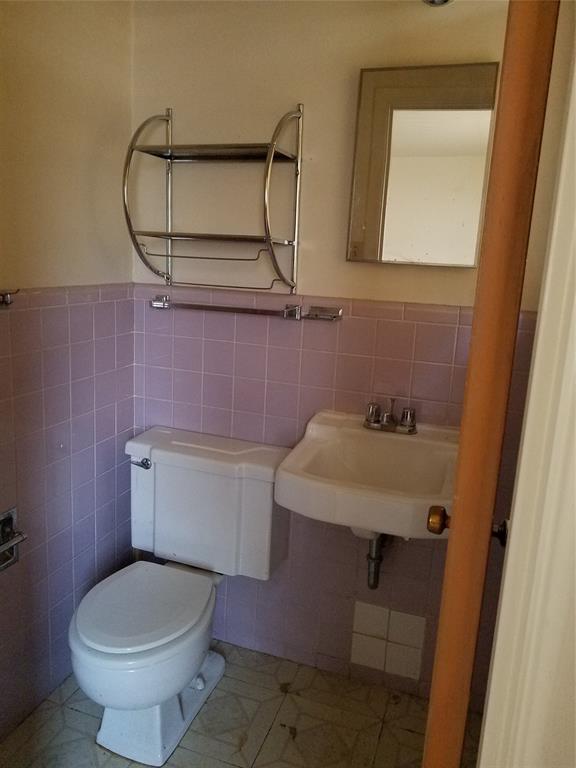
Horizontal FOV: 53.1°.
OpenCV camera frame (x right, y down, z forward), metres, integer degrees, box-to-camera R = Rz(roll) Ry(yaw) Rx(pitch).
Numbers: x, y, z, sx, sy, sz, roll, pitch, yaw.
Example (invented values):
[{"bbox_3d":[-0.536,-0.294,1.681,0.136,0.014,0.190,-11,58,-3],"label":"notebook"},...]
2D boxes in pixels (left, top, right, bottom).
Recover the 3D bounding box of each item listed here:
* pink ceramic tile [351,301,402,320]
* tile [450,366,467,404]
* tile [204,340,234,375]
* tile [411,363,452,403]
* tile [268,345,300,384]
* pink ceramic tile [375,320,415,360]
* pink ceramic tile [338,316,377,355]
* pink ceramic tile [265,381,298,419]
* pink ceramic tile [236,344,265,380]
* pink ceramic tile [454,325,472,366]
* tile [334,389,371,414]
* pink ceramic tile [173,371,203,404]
[{"bbox_3d":[0.255,-0.209,1.639,0.148,0.051,0.009,7,13,18],"label":"pink ceramic tile"},{"bbox_3d":[0.508,0.008,1.594,0.108,0.108,0.010,7,13,18],"label":"tile"},{"bbox_3d":[-0.219,-0.084,1.834,0.107,0.107,0.010,7,13,17],"label":"tile"},{"bbox_3d":[0.405,-0.005,1.642,0.107,0.107,0.010,7,13,17],"label":"tile"},{"bbox_3d":[-0.010,-0.057,1.762,0.108,0.108,0.010,7,13,18],"label":"tile"},{"bbox_3d":[0.306,-0.125,1.638,0.108,0.108,0.010,7,13,18],"label":"pink ceramic tile"},{"bbox_3d":[0.203,-0.136,1.672,0.107,0.107,0.009,7,13,18],"label":"pink ceramic tile"},{"bbox_3d":[-0.016,0.050,1.780,0.108,0.107,0.009,7,13,18],"label":"pink ceramic tile"},{"bbox_3d":[-0.113,-0.068,1.791,0.108,0.107,0.009,7,13,18],"label":"pink ceramic tile"},{"bbox_3d":[0.509,-0.097,1.561,0.108,0.107,0.009,7,13,18],"label":"pink ceramic tile"},{"bbox_3d":[0.191,0.076,1.719,0.108,0.108,0.010,7,13,18],"label":"tile"},{"bbox_3d":[-0.324,0.012,1.883,0.108,0.107,0.009,7,13,18],"label":"pink ceramic tile"}]

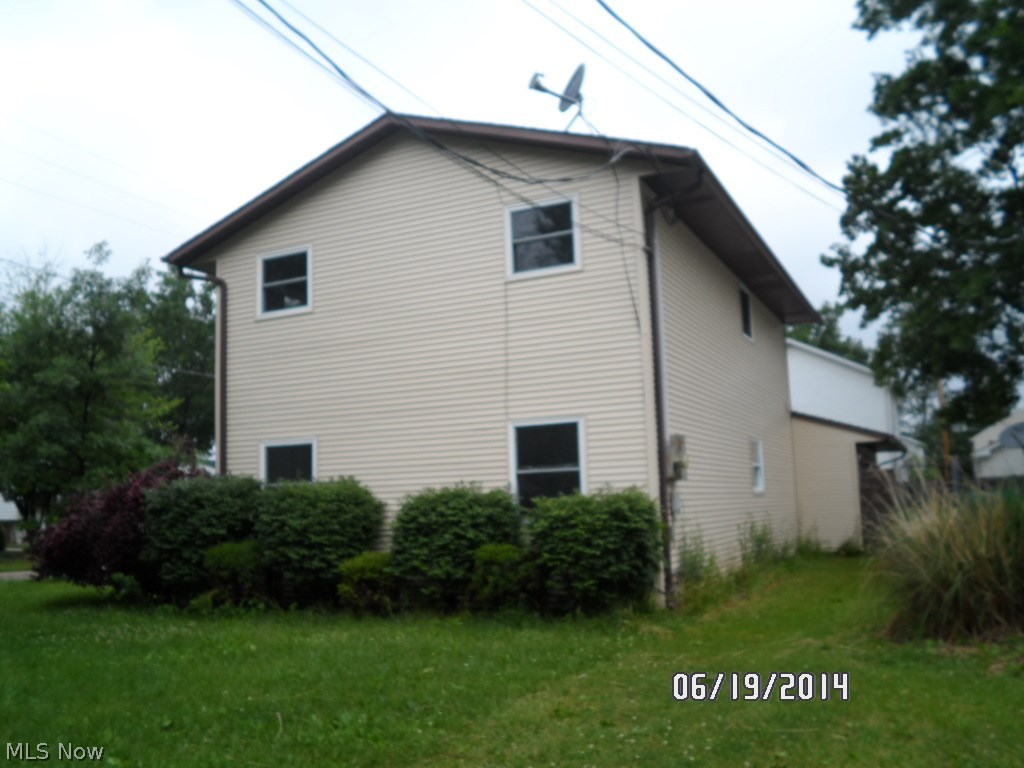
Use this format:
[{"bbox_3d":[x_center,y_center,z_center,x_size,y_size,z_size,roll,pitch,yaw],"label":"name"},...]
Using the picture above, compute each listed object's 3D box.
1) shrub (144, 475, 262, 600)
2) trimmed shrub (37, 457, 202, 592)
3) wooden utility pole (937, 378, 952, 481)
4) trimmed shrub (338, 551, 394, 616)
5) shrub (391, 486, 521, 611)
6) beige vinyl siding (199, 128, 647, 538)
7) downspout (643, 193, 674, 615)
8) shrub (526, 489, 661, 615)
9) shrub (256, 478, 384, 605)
[{"bbox_3d":[-4.743,2.341,13.615,1.719,1.894,1.548,-5,-8,26],"label":"shrub"},{"bbox_3d":[-6.518,2.368,14.745,2.750,2.221,2.337,-5,-8,26],"label":"trimmed shrub"},{"bbox_3d":[20.014,2.436,41.305,0.270,7.600,0.270,-5,-8,26],"label":"wooden utility pole"},{"bbox_3d":[-1.817,2.494,11.110,0.700,0.799,0.665,-1,-7,0],"label":"trimmed shrub"},{"bbox_3d":[-0.737,2.152,11.731,1.675,1.584,1.554,-1,-7,0],"label":"shrub"},{"bbox_3d":[-1.622,-0.428,13.549,7.761,7.012,0.150,-5,-8,26],"label":"beige vinyl siding"},{"bbox_3d":[1.736,0.151,10.450,0.065,4.820,0.085,-6,-9,25],"label":"downspout"},{"bbox_3d":[1.024,2.042,10.914,1.603,1.504,1.487,-1,-7,0],"label":"shrub"},{"bbox_3d":[-2.736,2.235,12.672,1.743,1.761,1.618,-1,-7,0],"label":"shrub"}]

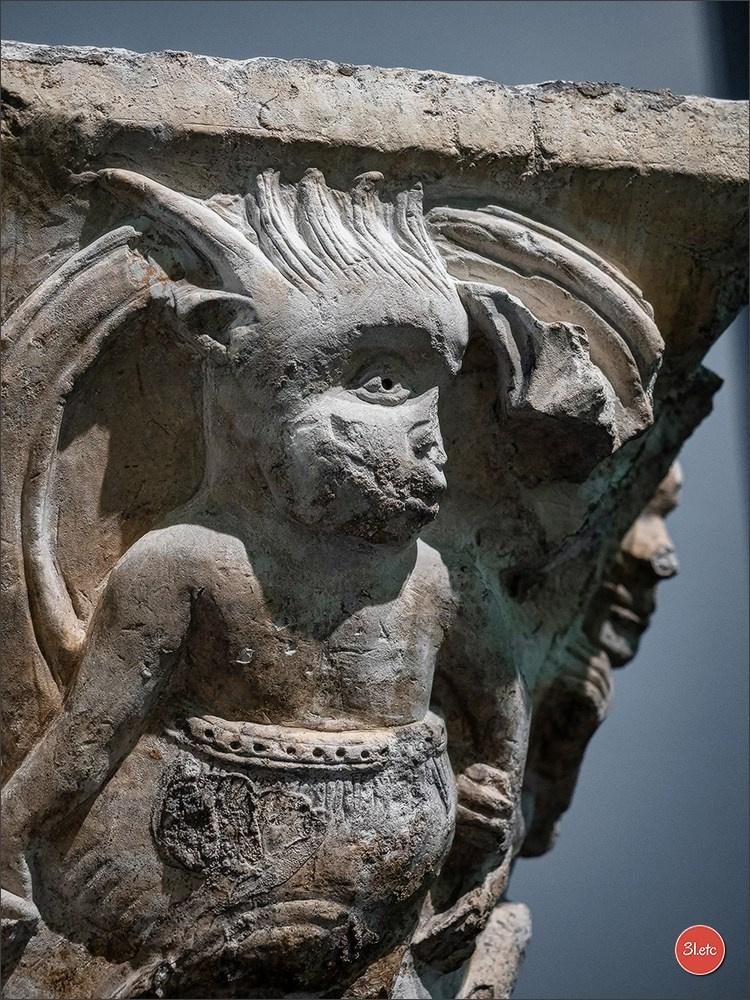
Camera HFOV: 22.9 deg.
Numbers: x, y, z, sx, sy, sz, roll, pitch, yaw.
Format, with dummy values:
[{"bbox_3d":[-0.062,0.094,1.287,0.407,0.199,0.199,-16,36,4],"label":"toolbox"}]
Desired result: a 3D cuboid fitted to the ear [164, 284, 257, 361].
[{"bbox_3d":[-0.116,-0.125,1.300,0.063,0.050,0.040,0,-18,-7],"label":"ear"}]

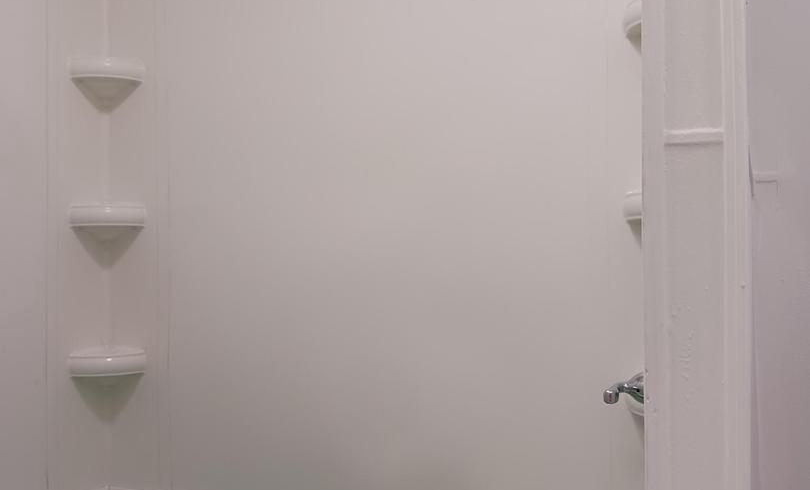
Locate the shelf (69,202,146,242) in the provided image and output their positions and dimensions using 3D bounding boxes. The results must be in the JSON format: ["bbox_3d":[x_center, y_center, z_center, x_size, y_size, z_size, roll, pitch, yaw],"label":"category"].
[{"bbox_3d":[-0.786,-0.054,2.222,0.190,0.090,0.132,0,0,-21],"label":"shelf"}]

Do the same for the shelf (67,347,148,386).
[{"bbox_3d":[-0.782,0.325,2.221,0.190,0.090,0.132,0,0,-21],"label":"shelf"}]

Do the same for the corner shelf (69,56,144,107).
[{"bbox_3d":[-0.785,-0.442,2.223,0.190,0.090,0.132,0,0,-21],"label":"corner shelf"}]

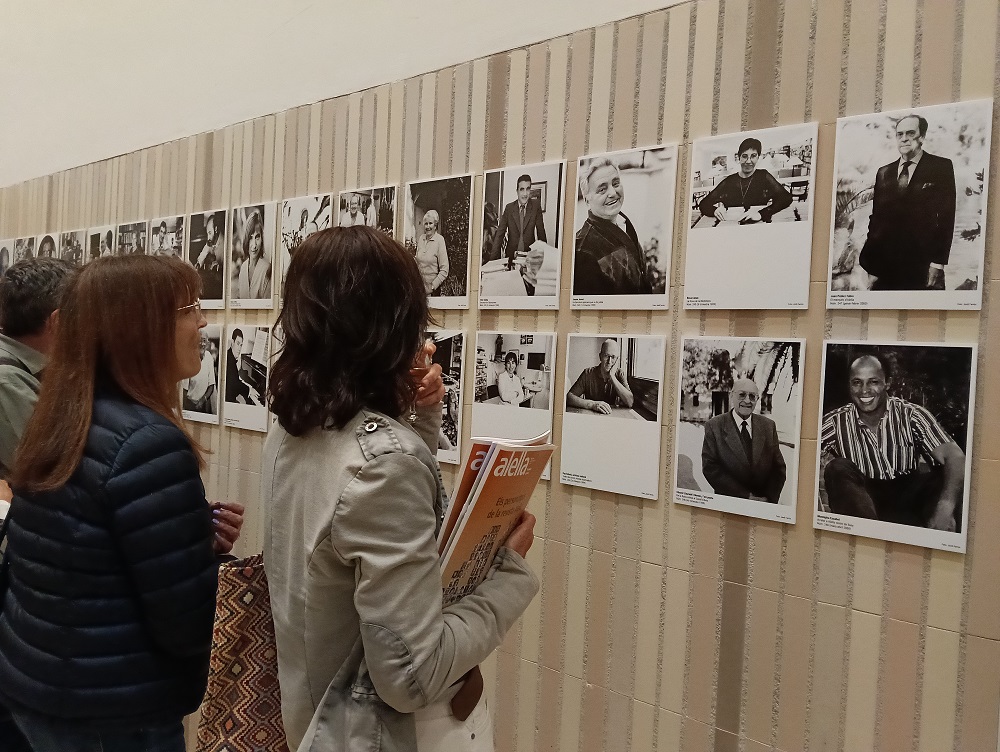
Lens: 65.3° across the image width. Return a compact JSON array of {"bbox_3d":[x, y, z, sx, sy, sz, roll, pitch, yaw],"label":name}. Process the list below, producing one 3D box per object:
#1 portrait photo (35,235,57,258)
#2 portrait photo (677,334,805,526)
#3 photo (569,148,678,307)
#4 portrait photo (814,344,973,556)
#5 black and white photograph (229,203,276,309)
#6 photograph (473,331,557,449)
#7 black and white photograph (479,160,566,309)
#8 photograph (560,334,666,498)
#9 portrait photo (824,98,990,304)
[{"bbox_3d":[-2.614,-0.602,4.491,0.306,0.430,0.015,4,2,39],"label":"portrait photo"},{"bbox_3d":[0.582,0.122,1.919,0.306,0.430,0.015,4,2,39],"label":"portrait photo"},{"bbox_3d":[0.332,-0.395,2.124,0.306,0.430,0.015,4,2,39],"label":"photo"},{"bbox_3d":[0.853,0.143,1.701,0.306,0.430,0.015,4,2,39],"label":"portrait photo"},{"bbox_3d":[-1.014,-0.488,3.206,0.306,0.430,0.015,4,2,39],"label":"black and white photograph"},{"bbox_3d":[0.037,0.082,2.356,0.306,0.430,0.015,4,2,39],"label":"photograph"},{"bbox_3d":[0.062,-0.414,2.341,0.306,0.430,0.015,4,2,39],"label":"black and white photograph"},{"bbox_3d":[0.305,0.102,2.141,0.306,0.430,0.015,4,2,39],"label":"photograph"},{"bbox_3d":[0.876,-0.359,1.687,0.306,0.430,0.015,4,2,39],"label":"portrait photo"}]

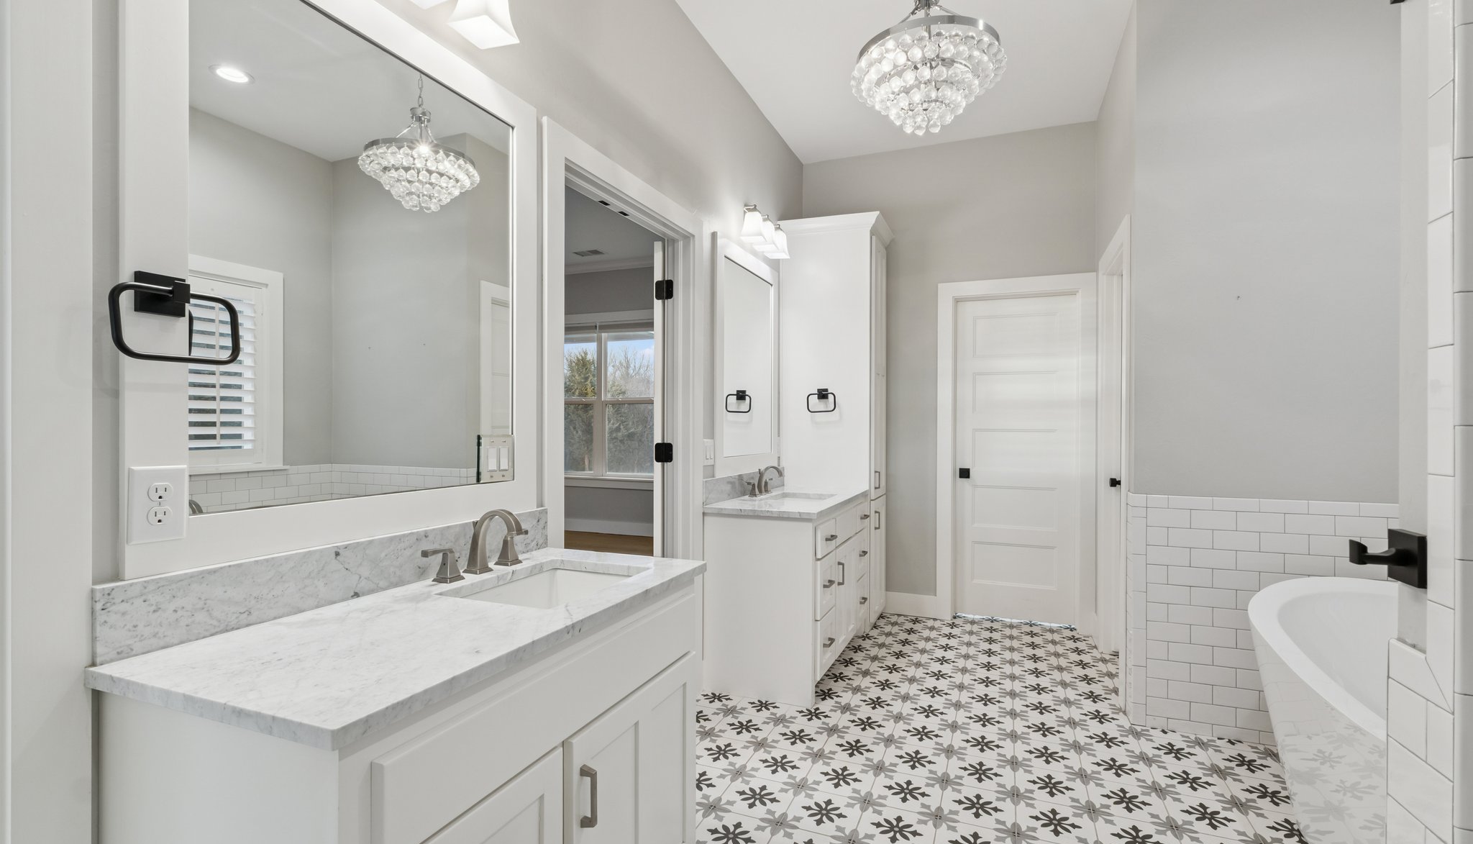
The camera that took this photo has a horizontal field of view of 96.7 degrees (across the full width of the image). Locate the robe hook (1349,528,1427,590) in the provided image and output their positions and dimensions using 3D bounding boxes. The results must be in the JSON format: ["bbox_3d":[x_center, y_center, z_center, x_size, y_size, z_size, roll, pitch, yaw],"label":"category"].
[{"bbox_3d":[0.833,0.174,0.848,0.062,0.064,0.067,0,-1,22],"label":"robe hook"}]

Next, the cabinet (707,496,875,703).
[{"bbox_3d":[0.325,0.839,3.559,0.570,0.859,1.225,0,-1,22],"label":"cabinet"}]

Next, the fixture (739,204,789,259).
[{"bbox_3d":[0.154,-1.070,3.677,0.167,0.196,0.470,0,-1,22],"label":"fixture"}]

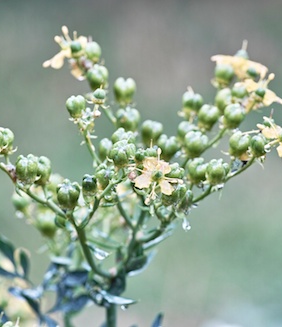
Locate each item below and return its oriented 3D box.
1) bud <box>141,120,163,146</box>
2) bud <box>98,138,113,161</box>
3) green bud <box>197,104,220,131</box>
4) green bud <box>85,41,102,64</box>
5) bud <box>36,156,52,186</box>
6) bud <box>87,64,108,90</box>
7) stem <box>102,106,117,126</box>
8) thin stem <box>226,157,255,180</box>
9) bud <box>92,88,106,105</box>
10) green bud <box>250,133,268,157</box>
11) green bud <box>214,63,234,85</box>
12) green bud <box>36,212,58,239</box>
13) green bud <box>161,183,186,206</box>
[{"bbox_3d":[0.004,-0.011,0.812,0.008,0.009,0.008,3,7,0],"label":"bud"},{"bbox_3d":[-0.012,-0.005,0.735,0.006,0.008,0.006,-3,10,0],"label":"bud"},{"bbox_3d":[0.023,-0.016,0.740,0.007,0.009,0.007,10,11,0],"label":"green bud"},{"bbox_3d":[-0.017,-0.039,0.745,0.006,0.007,0.006,-5,11,0],"label":"green bud"},{"bbox_3d":[-0.033,0.003,0.712,0.007,0.009,0.007,6,12,0],"label":"bud"},{"bbox_3d":[-0.016,-0.032,0.800,0.008,0.009,0.008,6,9,0],"label":"bud"},{"bbox_3d":[-0.012,-0.018,0.805,0.002,0.008,0.002,-35,6,0],"label":"stem"},{"bbox_3d":[0.037,0.002,0.785,0.012,0.002,0.002,-41,0,3],"label":"thin stem"},{"bbox_3d":[-0.014,-0.023,0.730,0.004,0.005,0.004,0,11,0],"label":"bud"},{"bbox_3d":[0.043,-0.007,0.783,0.007,0.008,0.007,6,9,0],"label":"green bud"},{"bbox_3d":[0.029,-0.031,0.740,0.007,0.008,0.007,5,9,0],"label":"green bud"},{"bbox_3d":[-0.036,0.024,0.830,0.008,0.009,0.008,-3,10,0],"label":"green bud"},{"bbox_3d":[0.011,0.010,0.695,0.008,0.008,0.008,6,17,0],"label":"green bud"}]

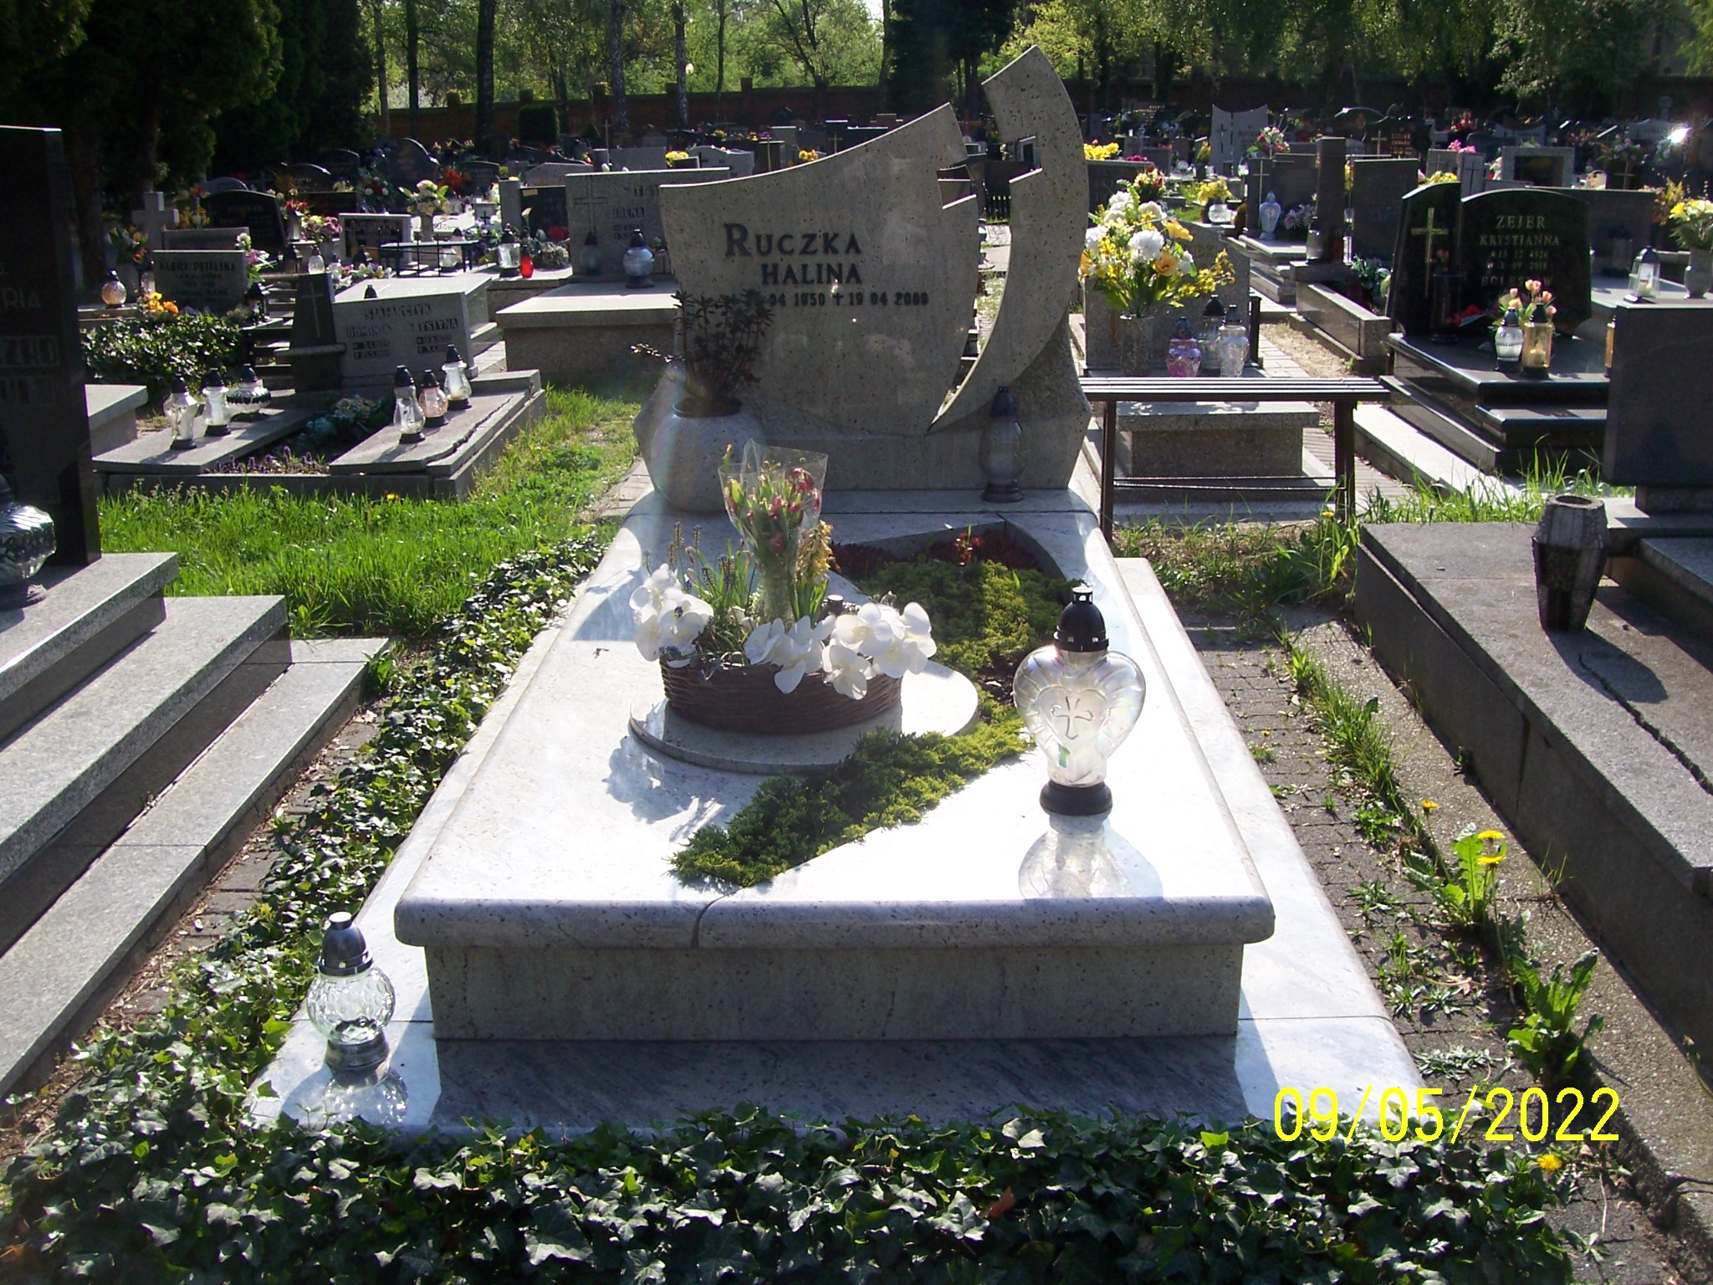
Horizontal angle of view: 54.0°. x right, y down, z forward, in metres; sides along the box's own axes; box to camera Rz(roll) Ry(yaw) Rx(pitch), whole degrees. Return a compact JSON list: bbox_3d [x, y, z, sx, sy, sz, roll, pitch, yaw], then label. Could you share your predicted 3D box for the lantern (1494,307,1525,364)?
[{"bbox_3d":[2.548,-1.203,6.542,0.108,0.210,0.108,-1,18,0],"label":"lantern"}]

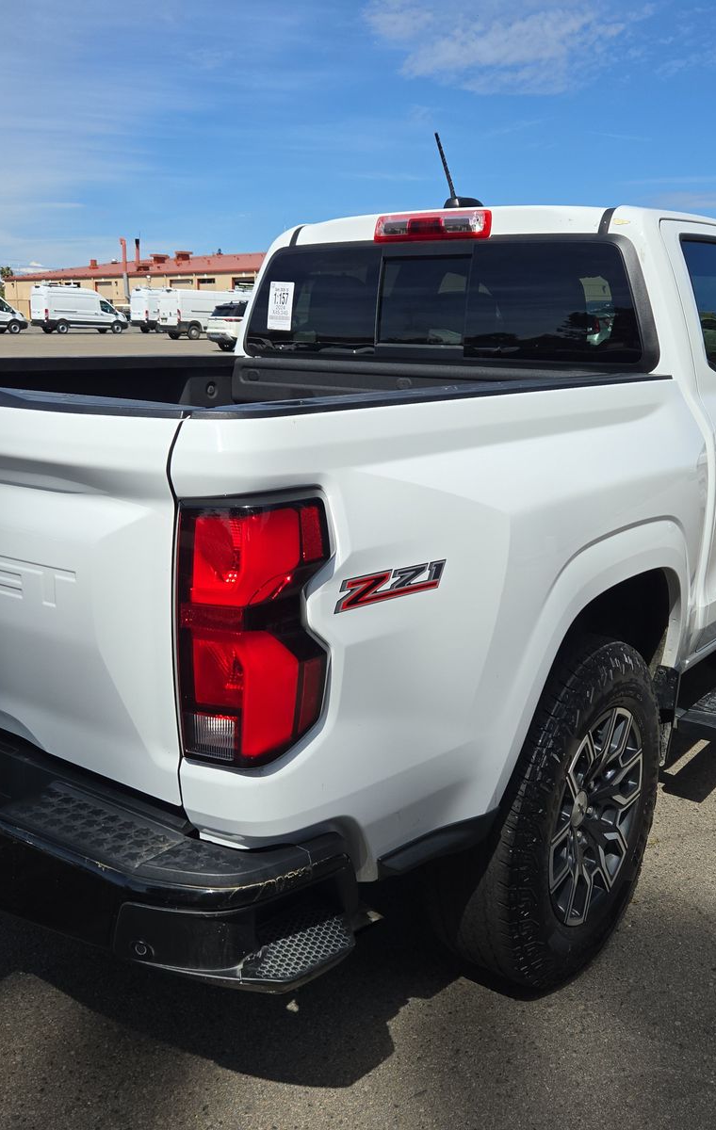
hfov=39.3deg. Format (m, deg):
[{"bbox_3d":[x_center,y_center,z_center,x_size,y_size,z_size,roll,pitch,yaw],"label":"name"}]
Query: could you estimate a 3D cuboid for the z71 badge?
[{"bbox_3d":[0.051,0.029,1.432,0.010,0.048,0.232,14,18,43],"label":"z71 badge"}]

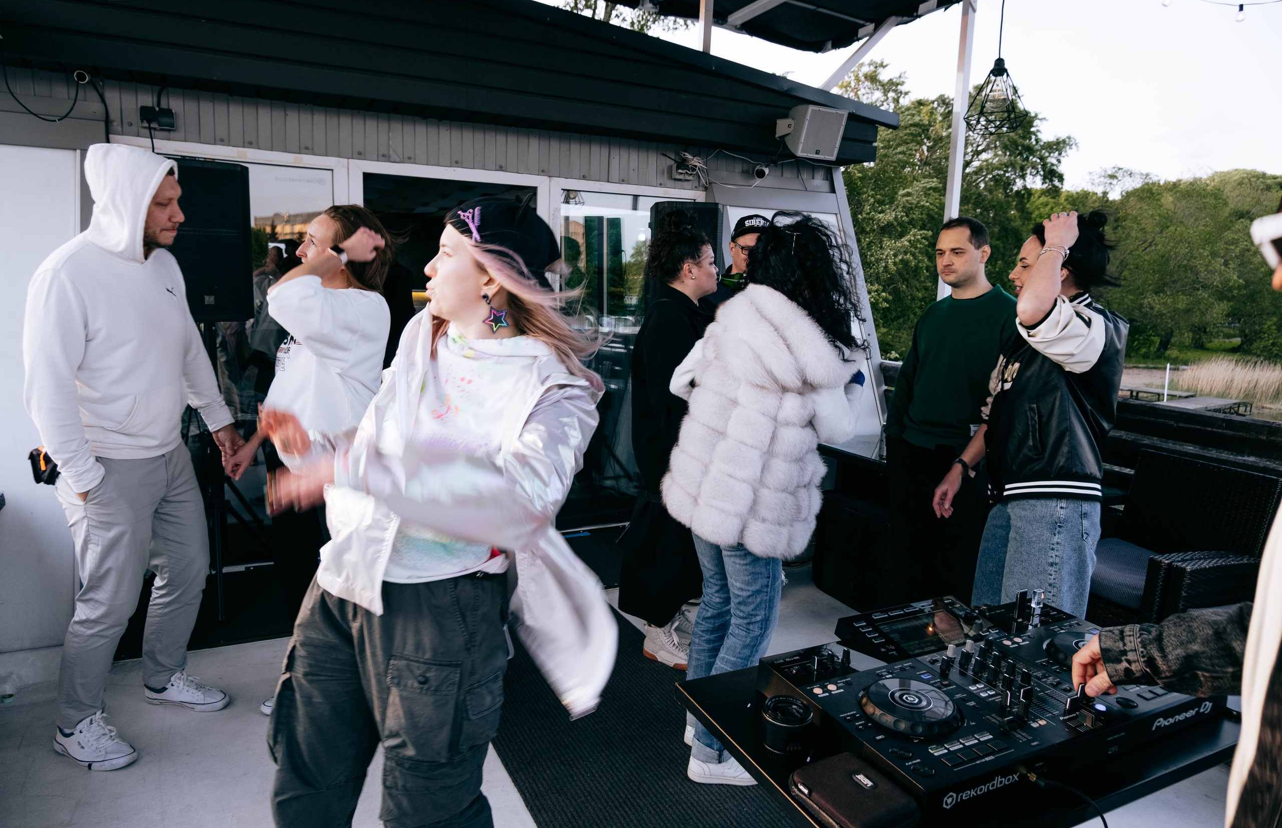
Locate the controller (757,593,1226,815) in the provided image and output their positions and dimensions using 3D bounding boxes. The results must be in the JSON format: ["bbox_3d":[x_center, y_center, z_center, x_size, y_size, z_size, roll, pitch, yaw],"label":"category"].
[{"bbox_3d":[0.612,0.459,1.439,0.715,0.108,0.410,-2,9,-27],"label":"controller"}]

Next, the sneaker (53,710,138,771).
[{"bbox_3d":[-1.655,0.978,2.474,0.295,0.115,0.110,5,9,24],"label":"sneaker"}]

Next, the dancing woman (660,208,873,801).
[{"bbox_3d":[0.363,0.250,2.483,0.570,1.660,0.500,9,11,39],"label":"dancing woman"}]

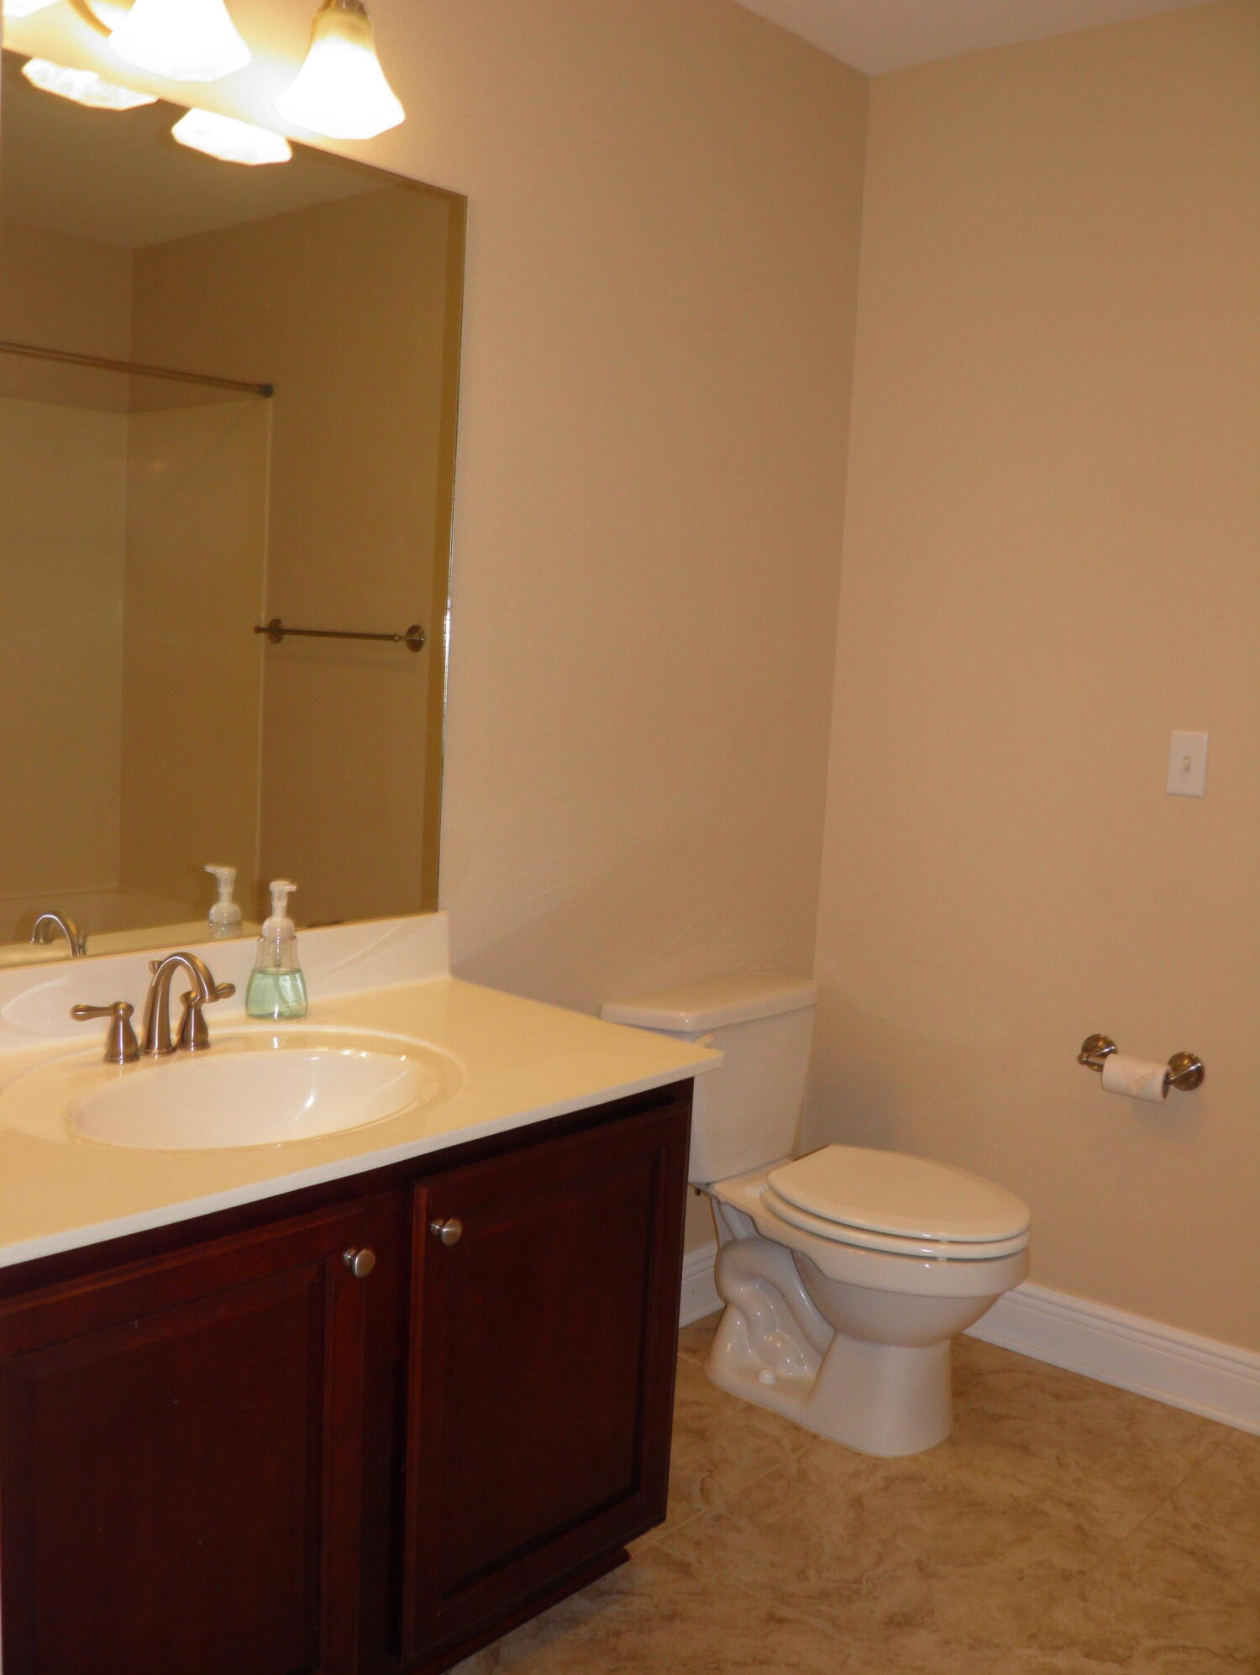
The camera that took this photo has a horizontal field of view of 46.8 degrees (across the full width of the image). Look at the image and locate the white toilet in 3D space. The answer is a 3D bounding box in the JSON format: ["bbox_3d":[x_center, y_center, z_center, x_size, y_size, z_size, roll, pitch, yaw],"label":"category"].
[{"bbox_3d":[0.369,0.676,2.668,0.730,0.705,0.440,9,10,42],"label":"white toilet"}]

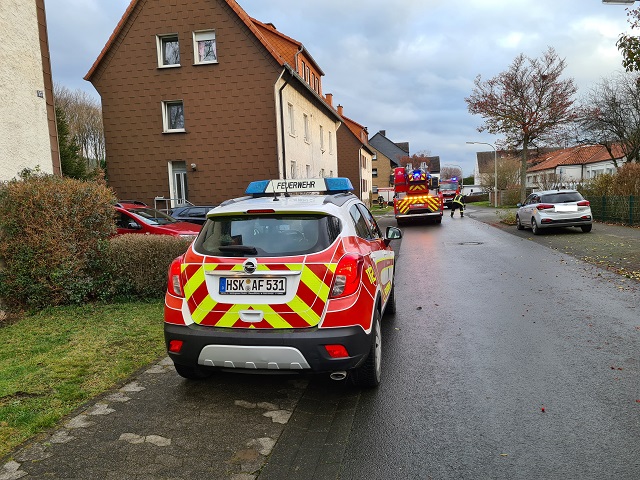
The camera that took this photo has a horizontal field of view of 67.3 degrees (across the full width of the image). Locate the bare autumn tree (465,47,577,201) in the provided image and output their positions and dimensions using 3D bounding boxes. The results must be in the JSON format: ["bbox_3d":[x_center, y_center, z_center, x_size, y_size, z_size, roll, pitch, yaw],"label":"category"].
[{"bbox_3d":[9.311,-4.879,22.119,5.200,8.100,5.200,-1,5,11],"label":"bare autumn tree"}]

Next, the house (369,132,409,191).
[{"bbox_3d":[11.036,-12.166,83.464,11.000,11.400,12.000,-1,5,11],"label":"house"}]

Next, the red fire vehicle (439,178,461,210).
[{"bbox_3d":[14.517,-5.093,53.907,2.500,3.250,7.400,-1,6,15],"label":"red fire vehicle"}]

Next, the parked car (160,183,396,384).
[{"bbox_3d":[-0.094,0.229,5.631,1.860,1.840,4.270,-1,5,11],"label":"parked car"}]

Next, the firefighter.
[{"bbox_3d":[8.469,-2.017,29.430,0.800,1.480,0.600,-3,5,-7],"label":"firefighter"}]

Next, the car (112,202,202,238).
[{"bbox_3d":[-4.717,0.007,10.822,4.300,1.660,1.820,-1,5,9],"label":"car"}]

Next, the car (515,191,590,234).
[{"bbox_3d":[8.530,-1.085,17.730,1.750,1.470,4.030,-1,5,14],"label":"car"}]

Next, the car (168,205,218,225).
[{"bbox_3d":[-2.879,-0.473,16.531,4.400,1.460,1.800,-1,5,9],"label":"car"}]

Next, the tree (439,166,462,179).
[{"bbox_3d":[23.941,-9.985,87.699,4.600,6.400,4.600,-1,5,11],"label":"tree"}]

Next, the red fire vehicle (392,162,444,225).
[{"bbox_3d":[5.837,-2.786,29.044,2.500,3.250,9.800,-1,5,10],"label":"red fire vehicle"}]

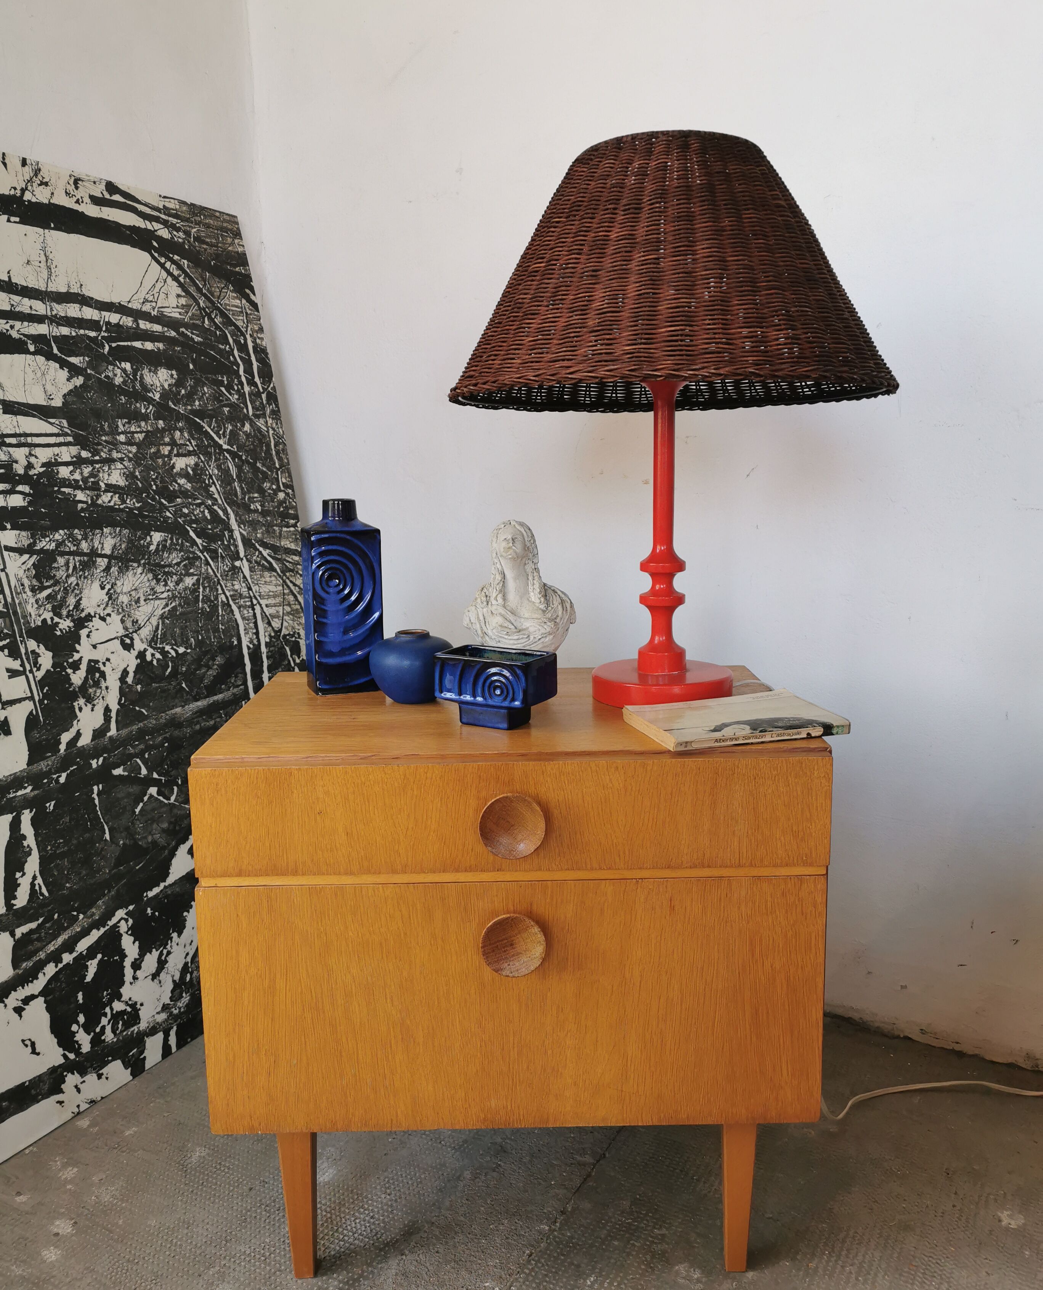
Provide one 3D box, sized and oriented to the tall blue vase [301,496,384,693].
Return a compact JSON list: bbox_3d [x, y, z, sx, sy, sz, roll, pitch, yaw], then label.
[{"bbox_3d":[-0.193,-0.053,1.172,0.073,0.205,0.057,-5,11,-21],"label":"tall blue vase"}]

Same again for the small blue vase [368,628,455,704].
[{"bbox_3d":[-0.112,0.022,1.120,0.085,0.071,0.085,-1,10,0],"label":"small blue vase"}]

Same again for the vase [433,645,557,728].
[{"bbox_3d":[-0.024,0.041,1.018,0.101,0.065,0.055,5,12,31],"label":"vase"}]

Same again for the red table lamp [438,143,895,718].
[{"bbox_3d":[0.146,-0.211,1.098,0.440,0.529,0.440,-1,10,0],"label":"red table lamp"}]

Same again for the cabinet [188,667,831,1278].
[{"bbox_3d":[-0.006,0.314,1.125,0.545,0.510,0.390,-1,10,0],"label":"cabinet"}]

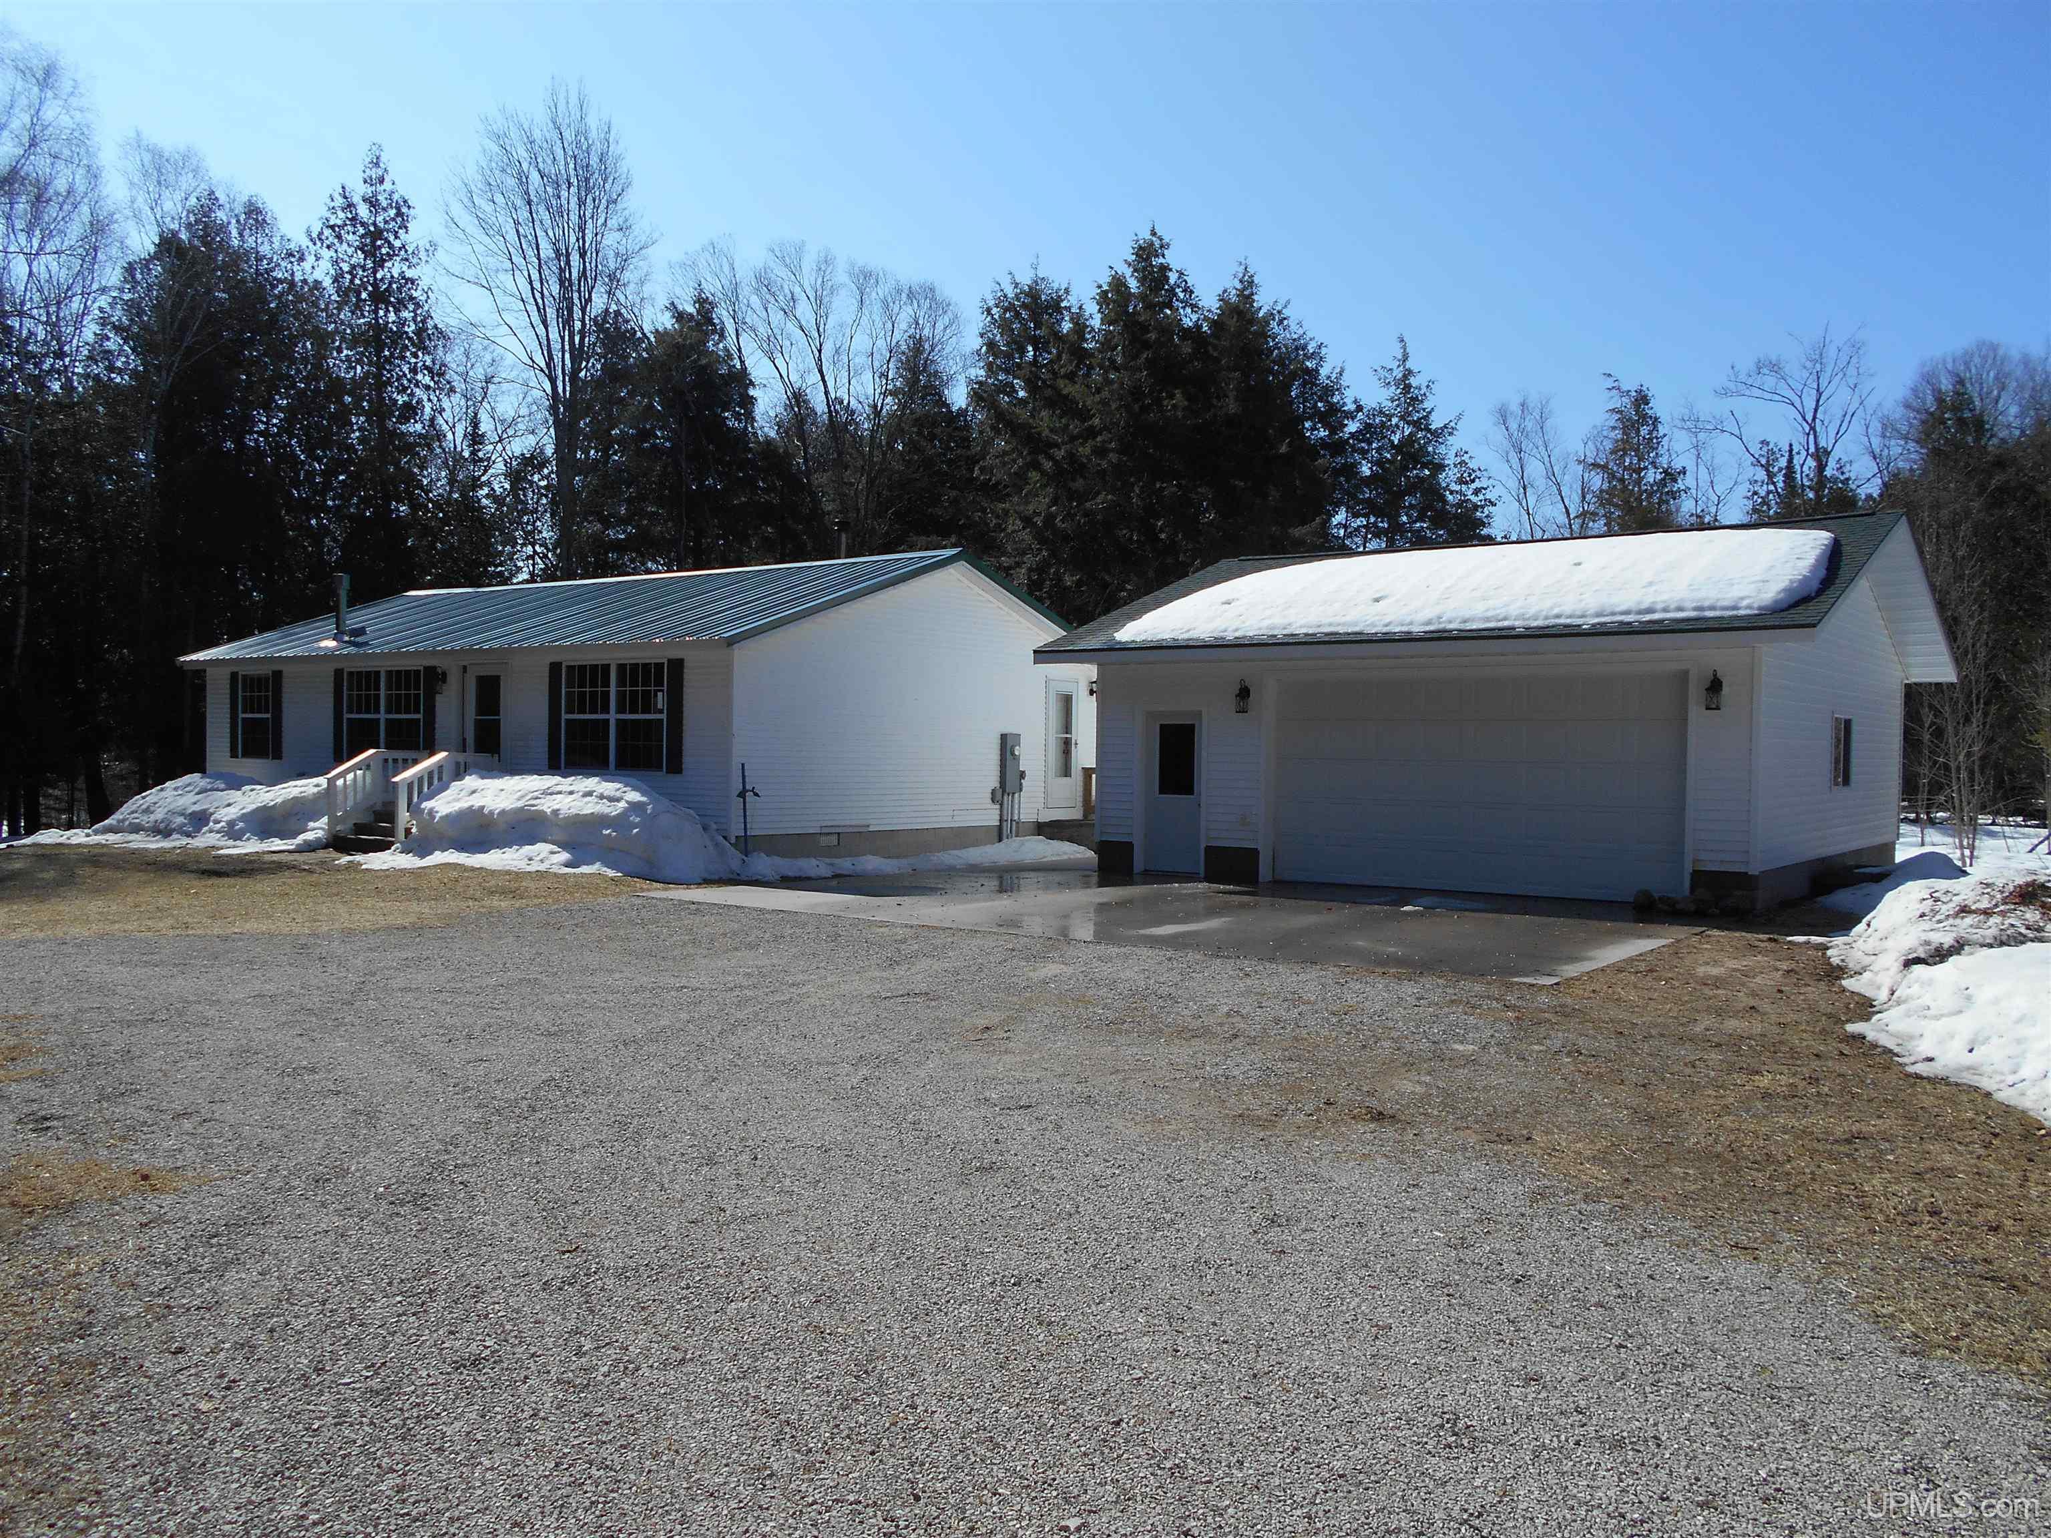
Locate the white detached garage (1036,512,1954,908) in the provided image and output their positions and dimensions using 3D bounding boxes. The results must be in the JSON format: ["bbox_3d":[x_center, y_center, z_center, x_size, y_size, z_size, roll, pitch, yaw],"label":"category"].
[{"bbox_3d":[6.667,-0.883,20.987,9.230,4.473,9.499,2,1,38],"label":"white detached garage"}]

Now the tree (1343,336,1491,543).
[{"bbox_3d":[10.406,-5.226,41.110,4.000,12.537,4.000,1,1,0],"label":"tree"}]

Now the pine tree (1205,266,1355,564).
[{"bbox_3d":[6.011,-5.526,37.115,4.000,13.158,4.000,1,1,0],"label":"pine tree"}]

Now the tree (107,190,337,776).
[{"bbox_3d":[-17.828,-6.002,34.119,5.000,13.568,5.000,1,1,0],"label":"tree"}]

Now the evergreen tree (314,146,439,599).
[{"bbox_3d":[-15.693,-7.098,37.138,3.500,15.711,3.500,1,1,0],"label":"evergreen tree"}]

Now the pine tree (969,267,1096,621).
[{"bbox_3d":[0.082,-5.375,36.111,3.600,12.731,3.600,1,1,0],"label":"pine tree"}]

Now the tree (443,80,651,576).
[{"bbox_3d":[-12.546,-8.562,40.163,5.400,18.619,5.400,1,1,0],"label":"tree"}]

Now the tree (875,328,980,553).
[{"bbox_3d":[-2.906,-5.901,44.117,3.300,13.420,3.300,1,1,0],"label":"tree"}]

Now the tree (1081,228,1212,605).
[{"bbox_3d":[2.734,-5.807,36.120,3.700,13.665,3.700,1,1,0],"label":"tree"}]

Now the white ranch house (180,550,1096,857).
[{"bbox_3d":[-6.759,-1.117,26.797,14.653,4.459,8.837,2,1,37],"label":"white ranch house"}]

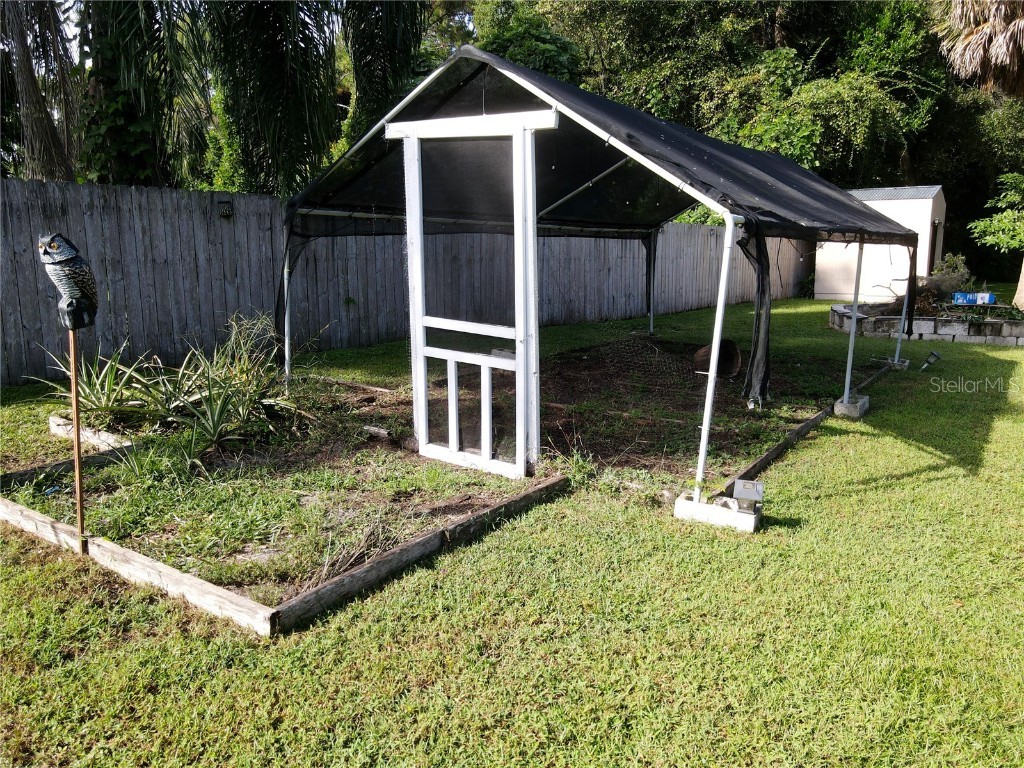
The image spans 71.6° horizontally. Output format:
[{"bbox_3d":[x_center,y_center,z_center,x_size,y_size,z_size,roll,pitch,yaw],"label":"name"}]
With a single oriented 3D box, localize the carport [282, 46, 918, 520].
[{"bbox_3d":[1.523,-1.238,7.009,3.481,2.523,6.335,9,14,35],"label":"carport"}]

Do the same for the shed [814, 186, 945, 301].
[{"bbox_3d":[9.618,-3.639,18.500,2.416,2.939,2.550,8,13,36],"label":"shed"}]

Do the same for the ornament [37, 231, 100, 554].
[{"bbox_3d":[-1.812,0.057,2.990,0.180,1.383,0.220,5,12,23],"label":"ornament"}]

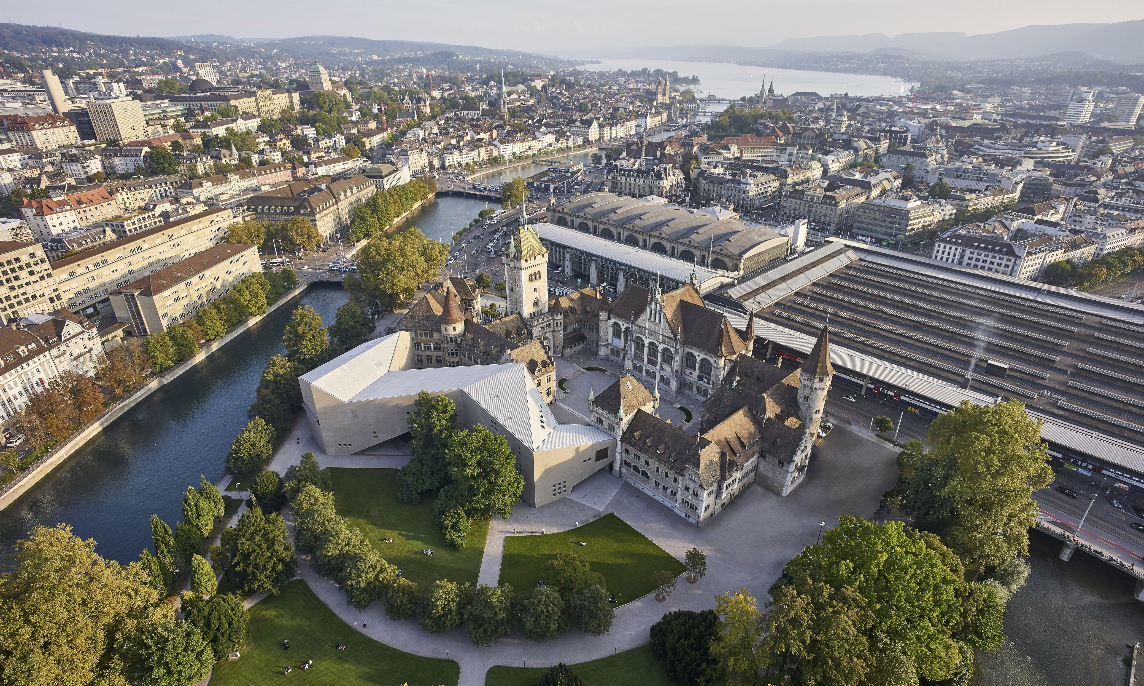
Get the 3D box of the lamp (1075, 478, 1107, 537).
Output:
[{"bbox_3d":[128.200,41.010,141.570,0.900,18.900,0.900,-11,29,-21],"label":"lamp"}]

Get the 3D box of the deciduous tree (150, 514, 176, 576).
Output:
[{"bbox_3d":[-86.270,43.380,121.000,4.000,17.500,4.000,0,26,0],"label":"deciduous tree"}]

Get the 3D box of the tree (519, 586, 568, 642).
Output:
[{"bbox_3d":[-6.030,57.290,120.070,10.200,12.000,10.200,-2,27,-4],"label":"tree"}]

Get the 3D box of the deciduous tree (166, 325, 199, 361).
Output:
[{"bbox_3d":[-144.101,0.970,212.085,9.037,12.924,9.328,0,27,0],"label":"deciduous tree"}]

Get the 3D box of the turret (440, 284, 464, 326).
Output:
[{"bbox_3d":[-42.656,-14.165,202.342,8.648,13.604,8.648,0,27,0],"label":"turret"}]

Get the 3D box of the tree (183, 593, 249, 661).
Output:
[{"bbox_3d":[-65.520,53.060,106.110,9.600,13.200,9.600,0,26,0],"label":"tree"}]

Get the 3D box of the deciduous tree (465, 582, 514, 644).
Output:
[{"bbox_3d":[-16.902,56.140,117.500,10.100,13.600,10.100,0,27,0],"label":"deciduous tree"}]

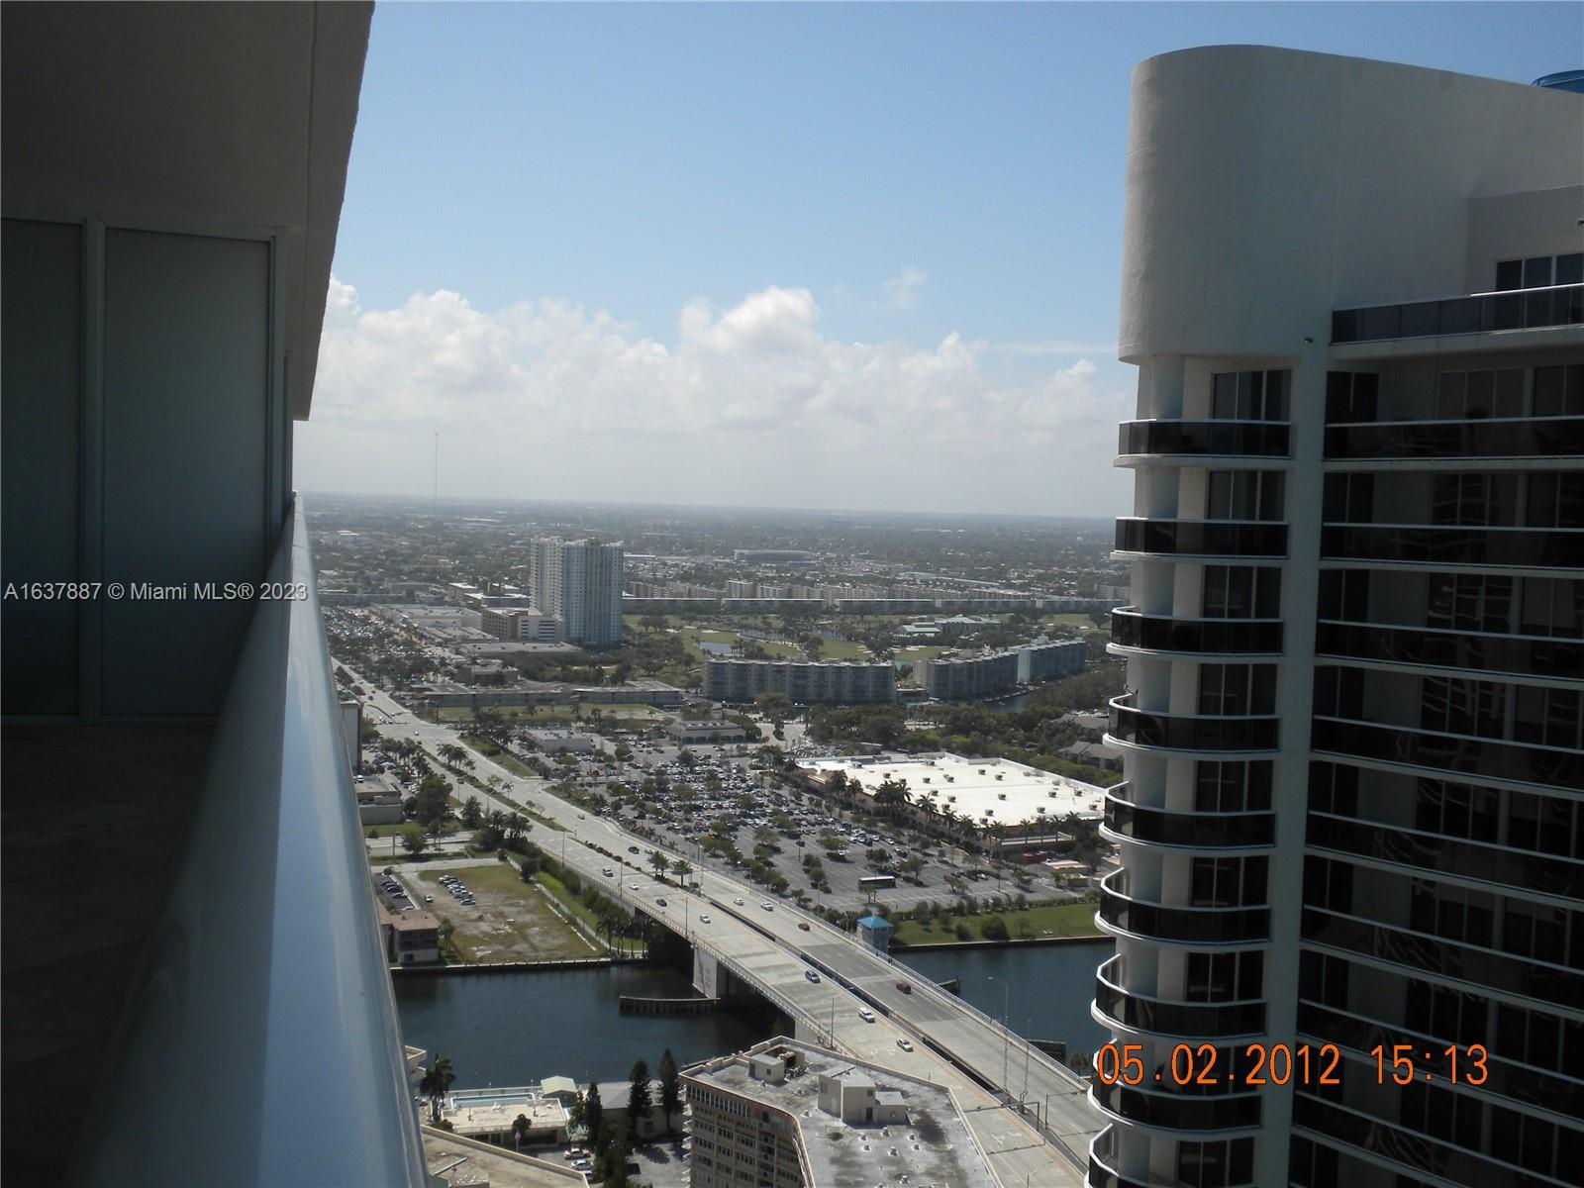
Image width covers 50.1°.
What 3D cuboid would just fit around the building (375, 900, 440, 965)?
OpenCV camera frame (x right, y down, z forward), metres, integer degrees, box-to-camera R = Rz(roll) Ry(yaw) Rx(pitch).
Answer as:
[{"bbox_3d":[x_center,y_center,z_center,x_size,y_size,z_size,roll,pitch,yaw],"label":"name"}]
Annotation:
[{"bbox_3d":[-96.650,84.600,420.230,15.000,8.600,23.000,0,3,-21],"label":"building"}]

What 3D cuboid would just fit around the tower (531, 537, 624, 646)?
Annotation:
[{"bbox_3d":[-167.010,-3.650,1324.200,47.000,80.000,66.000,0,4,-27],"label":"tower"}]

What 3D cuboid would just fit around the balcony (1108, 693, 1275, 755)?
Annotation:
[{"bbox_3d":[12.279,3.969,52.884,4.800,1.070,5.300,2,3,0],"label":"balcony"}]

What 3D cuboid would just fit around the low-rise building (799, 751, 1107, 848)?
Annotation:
[{"bbox_3d":[74.231,80.602,676.480,96.000,8.000,148.000,1,3,-21],"label":"low-rise building"}]

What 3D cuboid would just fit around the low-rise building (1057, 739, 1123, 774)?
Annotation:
[{"bbox_3d":[142.663,75.428,793.220,34.000,9.500,19.000,4,4,32],"label":"low-rise building"}]

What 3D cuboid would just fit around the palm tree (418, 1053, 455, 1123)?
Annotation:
[{"bbox_3d":[-67.129,93.675,320.635,6.800,12.800,6.800,2,3,0],"label":"palm tree"}]

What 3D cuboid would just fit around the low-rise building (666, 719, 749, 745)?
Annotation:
[{"bbox_3d":[-43.138,68.652,836.646,33.000,6.400,26.000,1,3,-21],"label":"low-rise building"}]

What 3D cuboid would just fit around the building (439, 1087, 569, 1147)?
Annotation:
[{"bbox_3d":[-52.410,94.630,305.410,22.000,4.000,18.500,1,3,-15],"label":"building"}]

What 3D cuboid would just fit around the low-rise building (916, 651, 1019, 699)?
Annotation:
[{"bbox_3d":[106.850,49.580,1029.670,19.000,23.000,114.000,4,4,33],"label":"low-rise building"}]

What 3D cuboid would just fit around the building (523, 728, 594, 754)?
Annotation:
[{"bbox_3d":[-104.890,66.440,766.830,21.800,5.800,29.000,1,3,-21],"label":"building"}]

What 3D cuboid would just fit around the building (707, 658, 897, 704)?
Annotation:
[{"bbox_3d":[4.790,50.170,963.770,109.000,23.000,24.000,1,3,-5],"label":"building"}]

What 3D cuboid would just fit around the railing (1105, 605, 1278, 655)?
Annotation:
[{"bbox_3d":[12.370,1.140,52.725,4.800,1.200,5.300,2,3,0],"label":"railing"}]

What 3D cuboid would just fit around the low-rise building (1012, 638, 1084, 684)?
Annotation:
[{"bbox_3d":[172.920,45.070,1141.980,19.000,23.500,100.000,4,4,30],"label":"low-rise building"}]

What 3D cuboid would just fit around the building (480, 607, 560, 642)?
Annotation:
[{"bbox_3d":[-213.920,26.675,1347.450,42.000,22.000,86.000,1,3,-21],"label":"building"}]

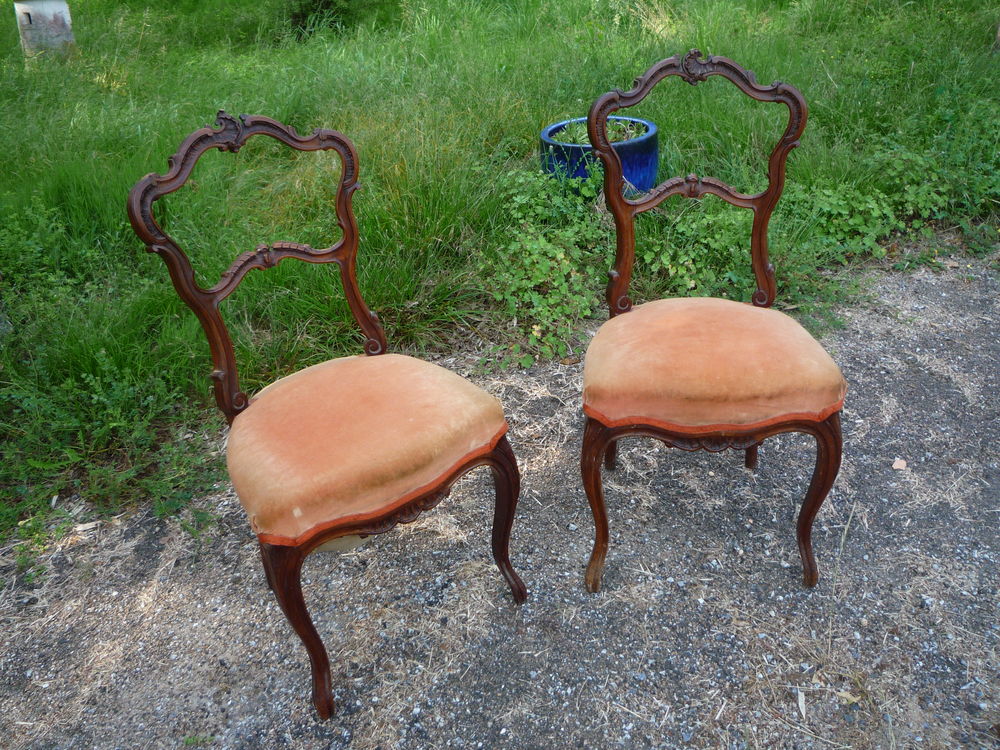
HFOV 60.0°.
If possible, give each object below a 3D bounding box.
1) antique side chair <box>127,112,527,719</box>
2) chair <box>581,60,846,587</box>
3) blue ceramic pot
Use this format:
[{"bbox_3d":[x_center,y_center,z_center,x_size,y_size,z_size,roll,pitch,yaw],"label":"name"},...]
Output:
[{"bbox_3d":[-0.288,0.045,1.502,0.464,0.910,0.480,-24,38,-27],"label":"antique side chair"},{"bbox_3d":[0.374,-0.087,1.627,0.464,0.910,0.480,-2,33,4],"label":"chair"},{"bbox_3d":[0.393,-0.849,3.422,0.447,0.239,0.447,-3,33,2],"label":"blue ceramic pot"}]

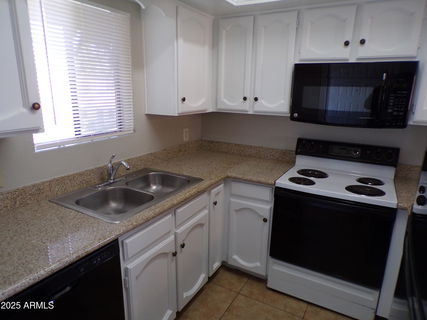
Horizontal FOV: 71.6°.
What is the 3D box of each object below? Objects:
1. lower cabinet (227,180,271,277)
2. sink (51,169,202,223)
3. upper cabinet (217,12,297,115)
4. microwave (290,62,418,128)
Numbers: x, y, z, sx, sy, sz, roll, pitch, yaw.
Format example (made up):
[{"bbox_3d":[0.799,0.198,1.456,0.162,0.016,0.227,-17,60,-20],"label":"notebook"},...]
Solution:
[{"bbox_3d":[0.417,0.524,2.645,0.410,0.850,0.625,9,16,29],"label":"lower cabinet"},{"bbox_3d":[-0.520,0.279,1.984,0.561,0.181,0.832,9,16,29],"label":"sink"},{"bbox_3d":[0.395,-0.795,2.536,0.700,0.770,0.335,9,16,29],"label":"upper cabinet"},{"bbox_3d":[1.019,-0.489,2.202,0.759,0.412,0.395,9,16,29],"label":"microwave"}]

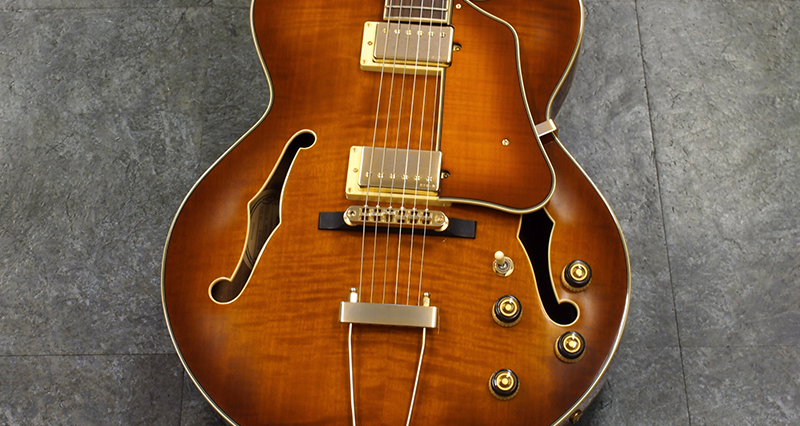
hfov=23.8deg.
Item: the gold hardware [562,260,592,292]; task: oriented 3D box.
[{"bbox_3d":[0.149,0.052,1.590,0.025,0.015,0.025,6,69,-1],"label":"gold hardware"}]

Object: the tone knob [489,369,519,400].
[{"bbox_3d":[0.087,0.141,1.560,0.025,0.015,0.025,5,72,1],"label":"tone knob"}]

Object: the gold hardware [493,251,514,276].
[{"bbox_3d":[0.087,0.041,1.583,0.018,0.022,0.018,5,70,2],"label":"gold hardware"}]

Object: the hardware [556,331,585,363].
[{"bbox_3d":[0.142,0.111,1.571,0.025,0.015,0.025,6,72,-1],"label":"hardware"}]

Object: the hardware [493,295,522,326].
[{"bbox_3d":[0.090,0.081,1.576,0.025,0.015,0.025,5,70,1],"label":"hardware"}]

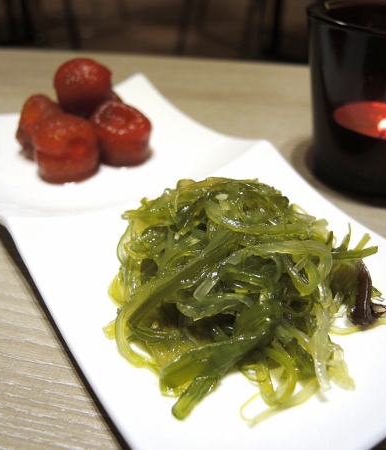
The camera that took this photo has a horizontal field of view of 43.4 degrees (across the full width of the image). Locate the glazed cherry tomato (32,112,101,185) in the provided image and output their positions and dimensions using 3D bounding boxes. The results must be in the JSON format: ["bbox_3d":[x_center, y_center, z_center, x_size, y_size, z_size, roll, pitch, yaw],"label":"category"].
[{"bbox_3d":[-0.049,-0.030,0.187,0.026,0.025,0.026,1,35,0],"label":"glazed cherry tomato"}]

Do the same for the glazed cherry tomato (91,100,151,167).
[{"bbox_3d":[-0.029,-0.038,0.200,0.025,0.023,0.025,1,35,0],"label":"glazed cherry tomato"}]

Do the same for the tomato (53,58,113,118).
[{"bbox_3d":[-0.046,-0.057,0.203,0.025,0.025,0.025,1,35,0],"label":"tomato"}]

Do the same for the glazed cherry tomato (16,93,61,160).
[{"bbox_3d":[-0.064,-0.041,0.204,0.023,0.025,0.023,1,35,0],"label":"glazed cherry tomato"}]

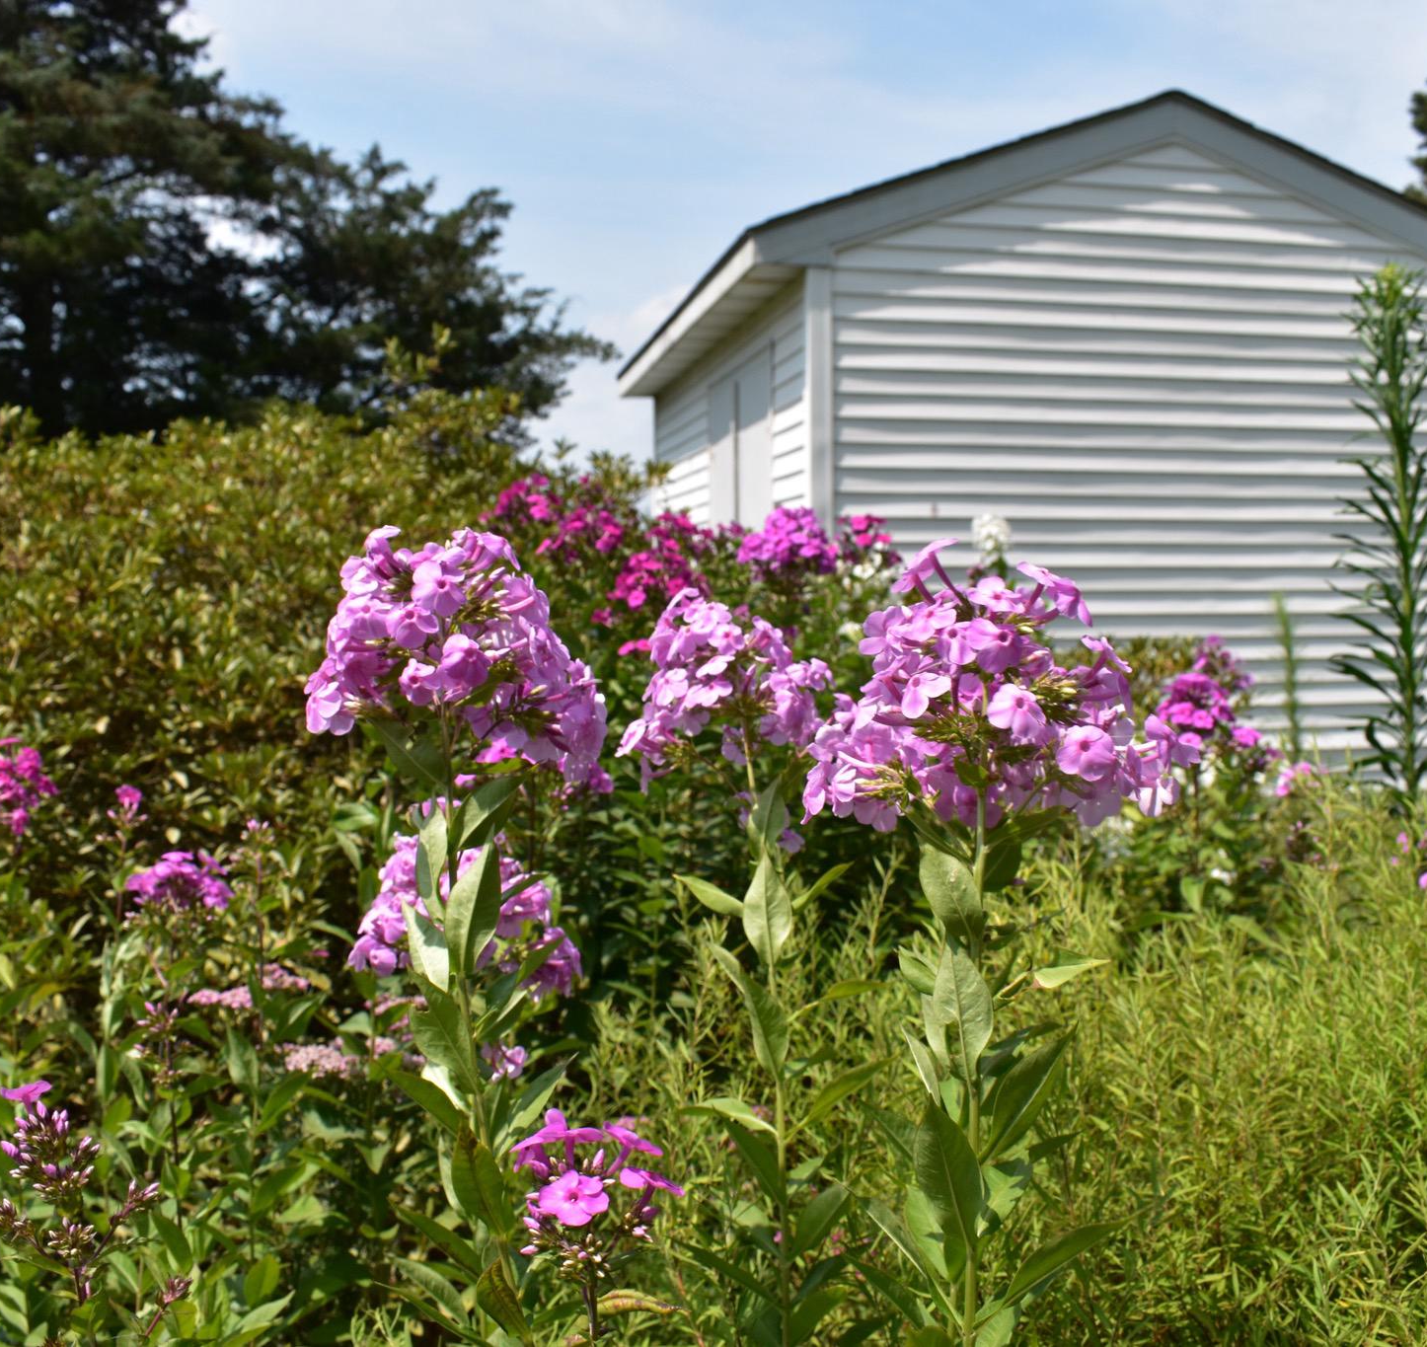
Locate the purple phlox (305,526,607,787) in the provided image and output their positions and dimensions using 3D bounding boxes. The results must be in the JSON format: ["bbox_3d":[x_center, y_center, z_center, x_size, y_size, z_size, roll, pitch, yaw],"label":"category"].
[{"bbox_3d":[-0.149,-0.010,0.880,0.170,0.147,0.150,-1,3,-5],"label":"purple phlox"}]

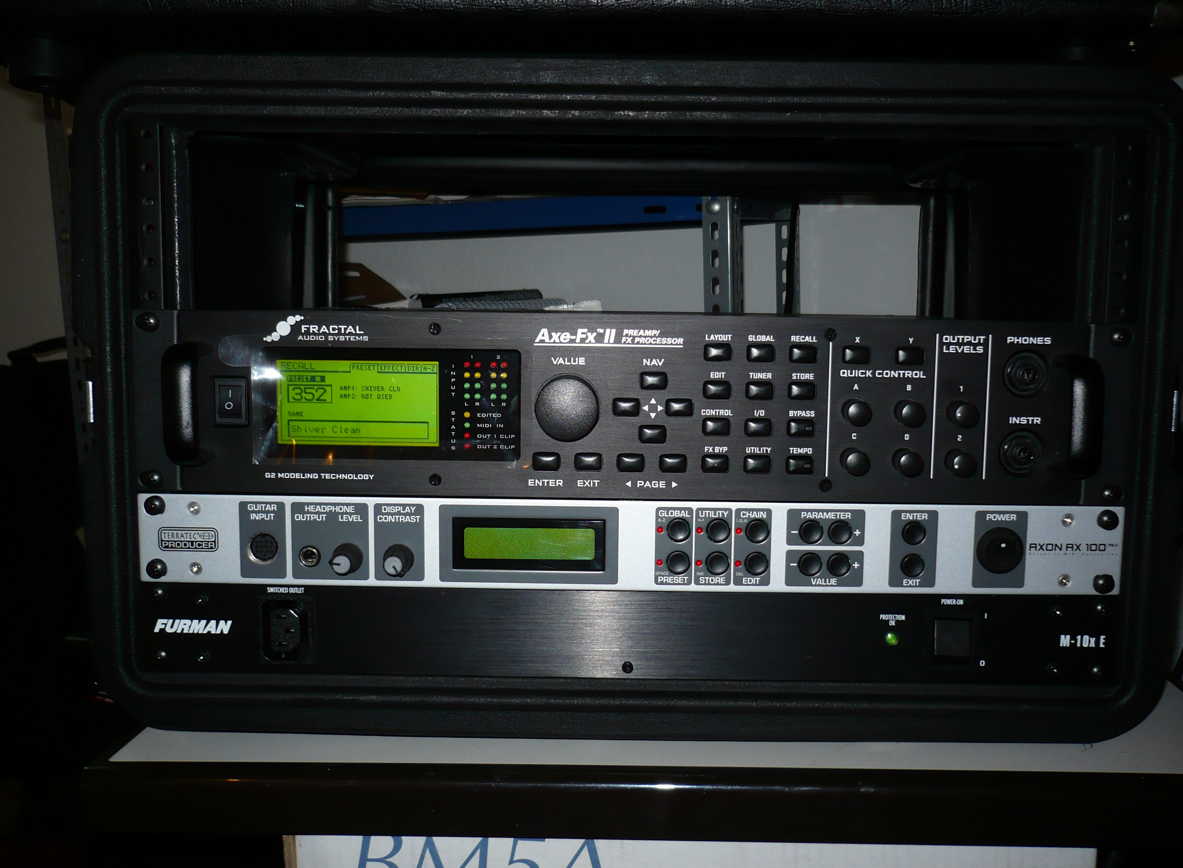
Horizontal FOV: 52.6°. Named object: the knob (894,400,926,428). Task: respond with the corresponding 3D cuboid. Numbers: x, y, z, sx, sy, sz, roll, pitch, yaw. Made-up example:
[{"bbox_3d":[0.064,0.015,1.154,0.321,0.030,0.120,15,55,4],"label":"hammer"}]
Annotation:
[{"bbox_3d":[0.153,-0.010,0.571,0.012,0.012,0.012,1,6,0],"label":"knob"}]

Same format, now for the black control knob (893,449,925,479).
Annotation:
[{"bbox_3d":[0.153,0.014,0.576,0.012,0.012,0.012,1,6,0],"label":"black control knob"}]

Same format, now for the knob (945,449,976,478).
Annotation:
[{"bbox_3d":[0.178,0.014,0.574,0.012,0.012,0.012,1,6,0],"label":"knob"}]

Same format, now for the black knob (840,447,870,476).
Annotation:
[{"bbox_3d":[0.127,0.014,0.574,0.012,0.012,0.012,1,6,0],"label":"black knob"}]

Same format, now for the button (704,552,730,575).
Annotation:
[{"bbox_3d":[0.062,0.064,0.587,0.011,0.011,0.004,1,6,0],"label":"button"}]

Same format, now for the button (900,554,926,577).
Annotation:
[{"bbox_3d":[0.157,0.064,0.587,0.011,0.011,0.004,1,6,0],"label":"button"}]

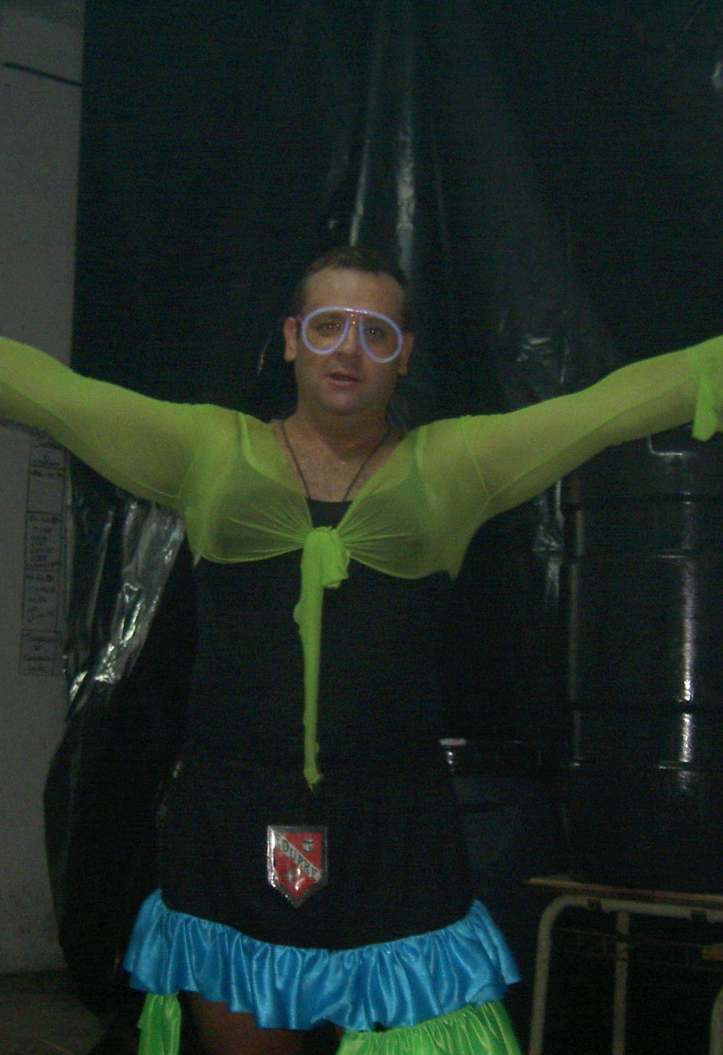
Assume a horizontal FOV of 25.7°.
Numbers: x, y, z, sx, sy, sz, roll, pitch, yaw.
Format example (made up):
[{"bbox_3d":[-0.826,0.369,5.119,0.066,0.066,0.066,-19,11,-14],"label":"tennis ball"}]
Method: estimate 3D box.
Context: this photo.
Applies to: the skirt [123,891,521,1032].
[{"bbox_3d":[-0.058,0.617,2.340,0.580,0.155,0.430,1,-5,0],"label":"skirt"}]

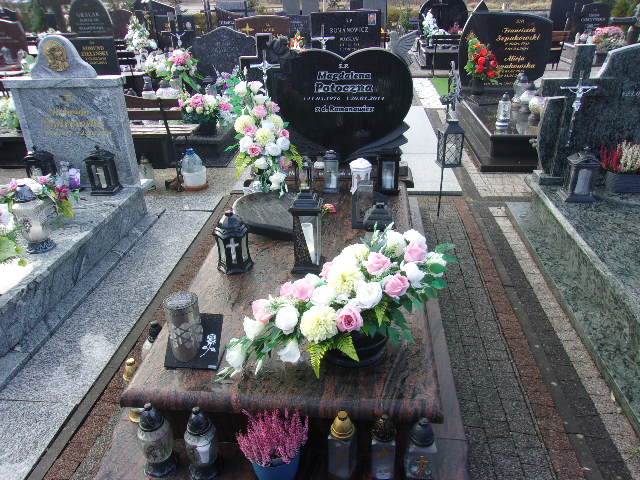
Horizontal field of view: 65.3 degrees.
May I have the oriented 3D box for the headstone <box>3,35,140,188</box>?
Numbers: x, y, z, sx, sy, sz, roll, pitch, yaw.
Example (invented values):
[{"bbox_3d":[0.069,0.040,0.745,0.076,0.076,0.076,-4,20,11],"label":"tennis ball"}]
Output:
[{"bbox_3d":[-1.639,-0.836,3.312,0.820,0.970,0.140,2,27,5],"label":"headstone"}]

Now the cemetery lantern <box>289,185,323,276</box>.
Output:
[{"bbox_3d":[-0.053,-0.056,2.304,0.145,0.400,0.145,2,27,5],"label":"cemetery lantern"}]

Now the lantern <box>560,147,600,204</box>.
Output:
[{"bbox_3d":[1.530,-0.391,2.915,0.190,0.305,0.180,2,27,5],"label":"lantern"}]

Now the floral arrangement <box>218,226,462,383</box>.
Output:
[{"bbox_3d":[0.098,0.219,1.819,0.880,0.350,0.360,-15,30,-25],"label":"floral arrangement"}]

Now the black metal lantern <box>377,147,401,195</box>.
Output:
[{"bbox_3d":[0.396,-0.423,2.934,0.140,0.280,0.140,2,27,5],"label":"black metal lantern"}]

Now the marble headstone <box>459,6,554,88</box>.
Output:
[{"bbox_3d":[2.087,-2.200,5.648,1.000,0.890,0.150,2,27,5],"label":"marble headstone"}]

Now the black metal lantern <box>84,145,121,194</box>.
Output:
[{"bbox_3d":[-1.523,-0.502,3.519,0.200,0.330,0.180,2,27,5],"label":"black metal lantern"}]

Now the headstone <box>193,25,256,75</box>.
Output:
[{"bbox_3d":[-1.182,-2.310,6.190,0.820,0.640,0.110,2,27,5],"label":"headstone"}]

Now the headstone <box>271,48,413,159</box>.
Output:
[{"bbox_3d":[0.126,-0.844,3.167,0.900,0.690,0.100,2,27,5],"label":"headstone"}]

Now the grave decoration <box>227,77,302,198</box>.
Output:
[{"bbox_3d":[-0.296,-0.568,2.821,0.420,0.650,0.290,2,27,5],"label":"grave decoration"}]

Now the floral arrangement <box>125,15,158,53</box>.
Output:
[{"bbox_3d":[-2.732,-3.173,7.693,0.500,0.560,0.400,2,27,5],"label":"floral arrangement"}]

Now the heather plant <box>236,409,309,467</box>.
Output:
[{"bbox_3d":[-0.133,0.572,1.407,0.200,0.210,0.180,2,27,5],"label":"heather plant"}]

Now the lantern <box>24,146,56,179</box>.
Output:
[{"bbox_3d":[-1.986,-0.512,3.552,0.200,0.330,0.180,2,27,5],"label":"lantern"}]

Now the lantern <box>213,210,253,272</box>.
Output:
[{"bbox_3d":[-0.406,-0.007,2.344,0.185,0.287,0.170,-3,27,-5],"label":"lantern"}]

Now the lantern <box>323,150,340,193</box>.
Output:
[{"bbox_3d":[0.070,-0.406,2.933,0.110,0.255,0.110,2,27,5],"label":"lantern"}]

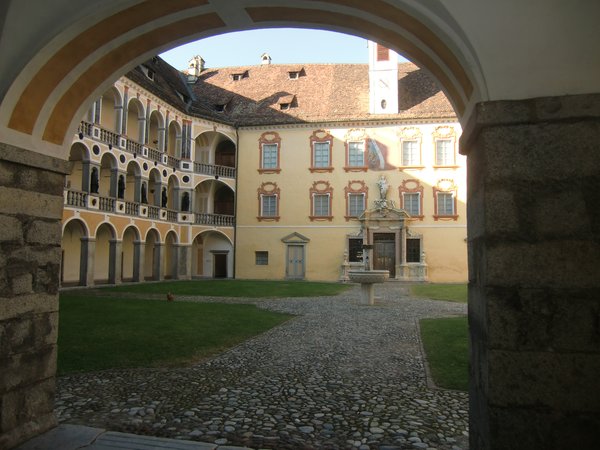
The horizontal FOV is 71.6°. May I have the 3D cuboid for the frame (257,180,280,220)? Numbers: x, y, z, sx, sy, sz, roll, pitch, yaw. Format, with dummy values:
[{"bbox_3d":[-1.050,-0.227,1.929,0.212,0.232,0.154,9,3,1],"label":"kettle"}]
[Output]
[{"bbox_3d":[-2.790,-2.075,37.135,2.130,3.520,0.300,0,-5,9],"label":"frame"}]

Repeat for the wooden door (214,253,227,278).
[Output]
[{"bbox_3d":[-6.937,3.547,36.300,1.121,2.163,0.200,0,-5,8],"label":"wooden door"}]

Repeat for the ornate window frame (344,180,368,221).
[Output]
[{"bbox_3d":[4.547,-1.906,33.388,1.885,3.277,0.300,0,-5,7],"label":"ornate window frame"}]

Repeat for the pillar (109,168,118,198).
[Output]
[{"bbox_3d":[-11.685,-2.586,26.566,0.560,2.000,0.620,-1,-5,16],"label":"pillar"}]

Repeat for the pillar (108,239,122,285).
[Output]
[{"bbox_3d":[-11.575,2.349,26.141,0.550,2.798,0.500,-1,-5,20],"label":"pillar"}]

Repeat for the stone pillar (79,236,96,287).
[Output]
[{"bbox_3d":[-12.309,2.175,24.179,0.580,2.900,0.700,-1,-5,16],"label":"stone pillar"}]

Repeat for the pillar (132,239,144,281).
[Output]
[{"bbox_3d":[-11.596,2.694,30.082,0.560,2.880,0.520,-1,-5,22],"label":"pillar"}]

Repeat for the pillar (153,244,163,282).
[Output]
[{"bbox_3d":[-10.795,2.872,32.024,0.550,2.850,0.520,-1,-5,22],"label":"pillar"}]

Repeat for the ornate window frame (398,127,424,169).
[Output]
[{"bbox_3d":[9.286,-6.420,34.615,2.090,3.535,0.270,0,-5,8],"label":"ornate window frame"}]

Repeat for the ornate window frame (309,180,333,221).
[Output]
[{"bbox_3d":[1.781,-2.048,35.274,2.040,3.446,0.270,0,-5,8],"label":"ornate window frame"}]

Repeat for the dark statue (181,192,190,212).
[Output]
[{"bbox_3d":[-9.284,-1.809,33.625,0.660,1.580,0.500,5,-6,-41],"label":"dark statue"}]

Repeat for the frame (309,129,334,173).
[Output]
[{"bbox_3d":[1.841,-6.337,35.625,2.198,3.786,0.270,0,-5,8],"label":"frame"}]

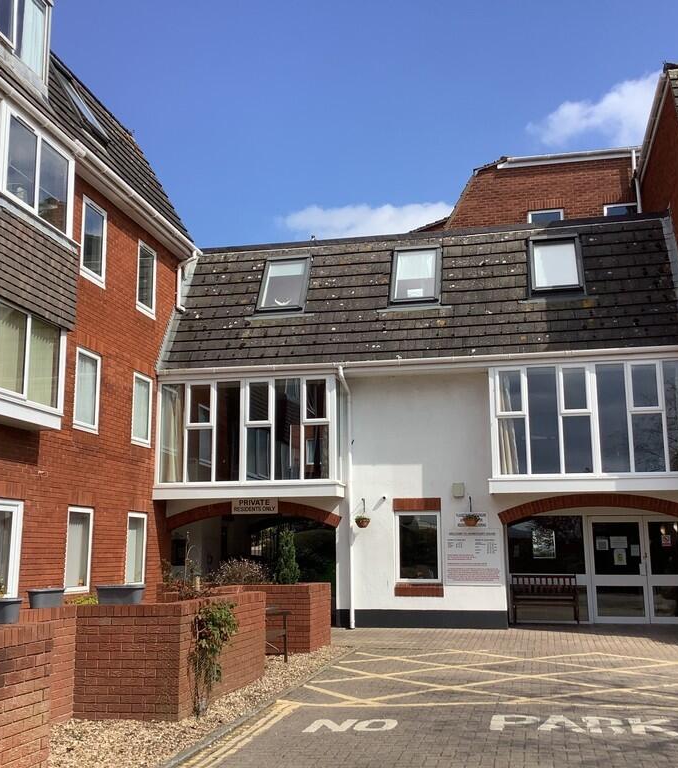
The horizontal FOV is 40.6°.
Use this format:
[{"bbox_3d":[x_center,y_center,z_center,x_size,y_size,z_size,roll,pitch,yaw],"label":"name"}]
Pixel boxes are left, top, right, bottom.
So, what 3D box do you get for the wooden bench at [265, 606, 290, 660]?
[{"bbox_3d":[-1.073,3.085,11.538,0.620,0.910,1.250,-2,-10,12],"label":"wooden bench"}]

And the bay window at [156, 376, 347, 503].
[{"bbox_3d":[-1.678,1.044,17.311,3.520,2.260,0.720,-2,-10,12],"label":"bay window"}]

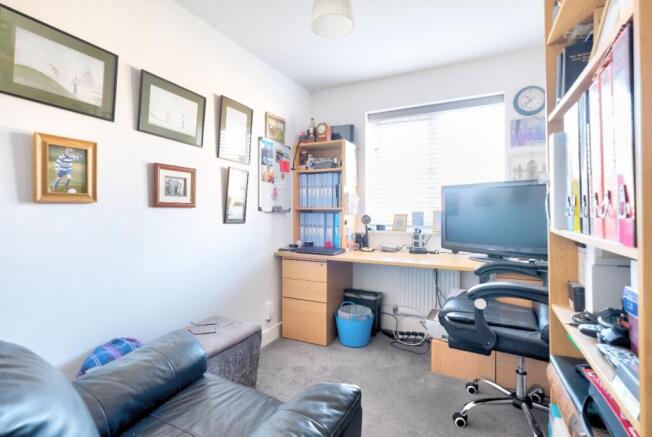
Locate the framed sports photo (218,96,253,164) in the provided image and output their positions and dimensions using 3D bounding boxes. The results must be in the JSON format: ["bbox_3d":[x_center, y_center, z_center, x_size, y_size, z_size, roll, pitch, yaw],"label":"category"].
[{"bbox_3d":[-0.647,-0.614,2.078,0.025,0.406,0.306,7,4,27],"label":"framed sports photo"}]

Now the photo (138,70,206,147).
[{"bbox_3d":[-0.866,-0.604,1.660,0.025,0.309,0.396,6,4,27],"label":"photo"}]

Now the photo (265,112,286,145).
[{"bbox_3d":[-0.442,-0.768,2.509,0.025,0.218,0.284,3,4,27],"label":"photo"}]

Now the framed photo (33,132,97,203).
[{"bbox_3d":[-1.098,-0.202,1.233,0.035,0.270,0.207,5,4,27],"label":"framed photo"}]

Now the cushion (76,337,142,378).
[{"bbox_3d":[-0.884,0.621,1.254,0.340,0.130,0.350,17,10,25],"label":"cushion"}]

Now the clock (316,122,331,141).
[{"bbox_3d":[-0.021,-0.796,2.754,0.108,0.185,0.080,1,2,26],"label":"clock"}]

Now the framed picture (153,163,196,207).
[{"bbox_3d":[-0.871,-0.181,1.688,0.030,0.237,0.251,2,3,27],"label":"framed picture"}]

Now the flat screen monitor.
[{"bbox_3d":[1.260,0.026,2.160,0.750,0.570,0.210,1,2,36],"label":"flat screen monitor"}]

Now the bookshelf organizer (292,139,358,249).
[{"bbox_3d":[0.002,-0.216,2.826,0.535,0.975,0.330,1,2,26],"label":"bookshelf organizer"}]

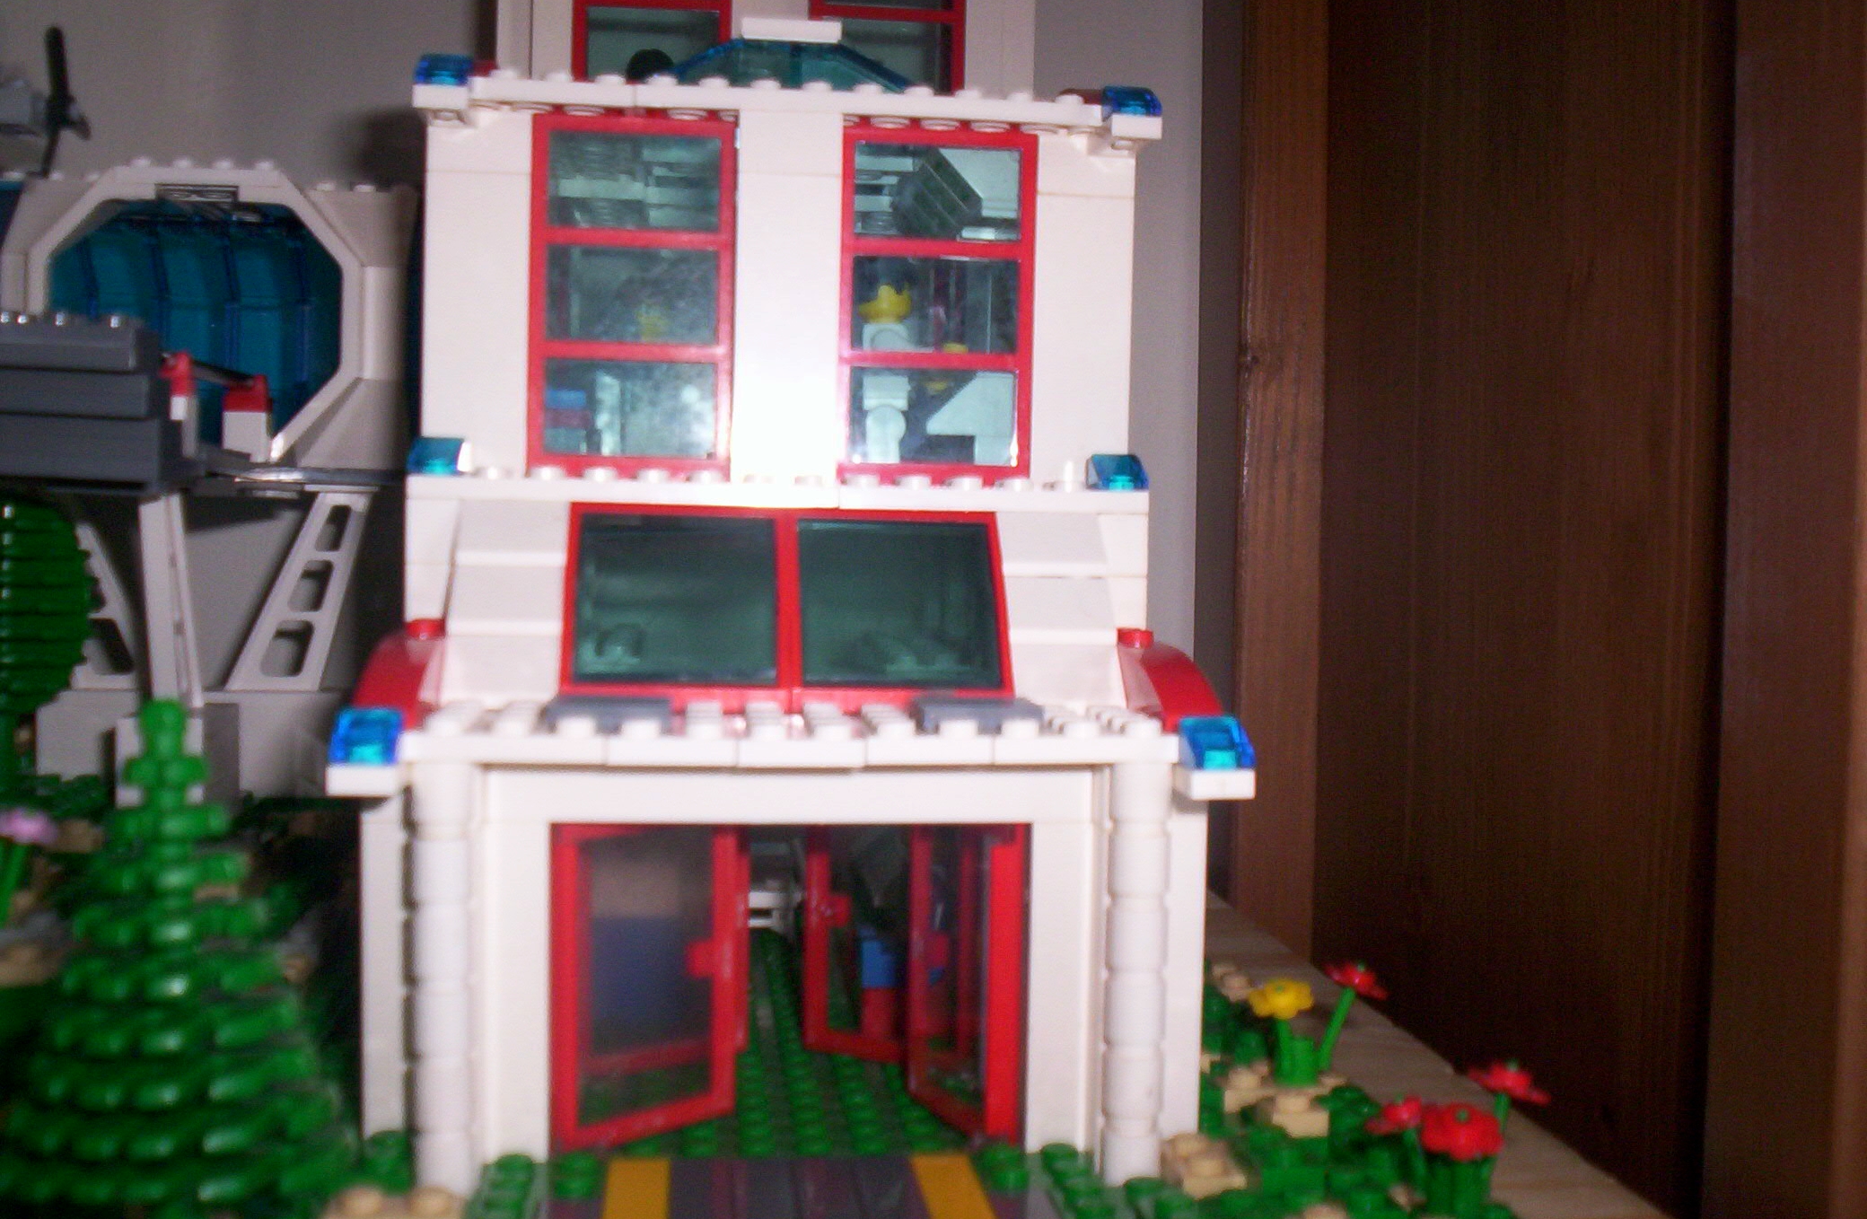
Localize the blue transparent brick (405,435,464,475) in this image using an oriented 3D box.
[{"bbox_3d":[-0.074,-0.023,0.299,0.008,0.006,0.008,1,3,-7],"label":"blue transparent brick"}]

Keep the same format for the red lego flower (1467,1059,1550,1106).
[{"bbox_3d":[0.070,0.058,0.242,0.010,0.004,0.010,20,-7,-7],"label":"red lego flower"}]

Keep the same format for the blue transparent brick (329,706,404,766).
[{"bbox_3d":[-0.068,0.016,0.237,0.008,0.006,0.008,1,3,-7],"label":"blue transparent brick"}]

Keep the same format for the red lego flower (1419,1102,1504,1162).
[{"bbox_3d":[0.062,0.061,0.233,0.010,0.004,0.010,3,22,-7],"label":"red lego flower"}]

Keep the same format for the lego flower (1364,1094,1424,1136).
[{"bbox_3d":[0.057,0.061,0.242,0.010,0.004,0.010,-21,-1,-5],"label":"lego flower"}]

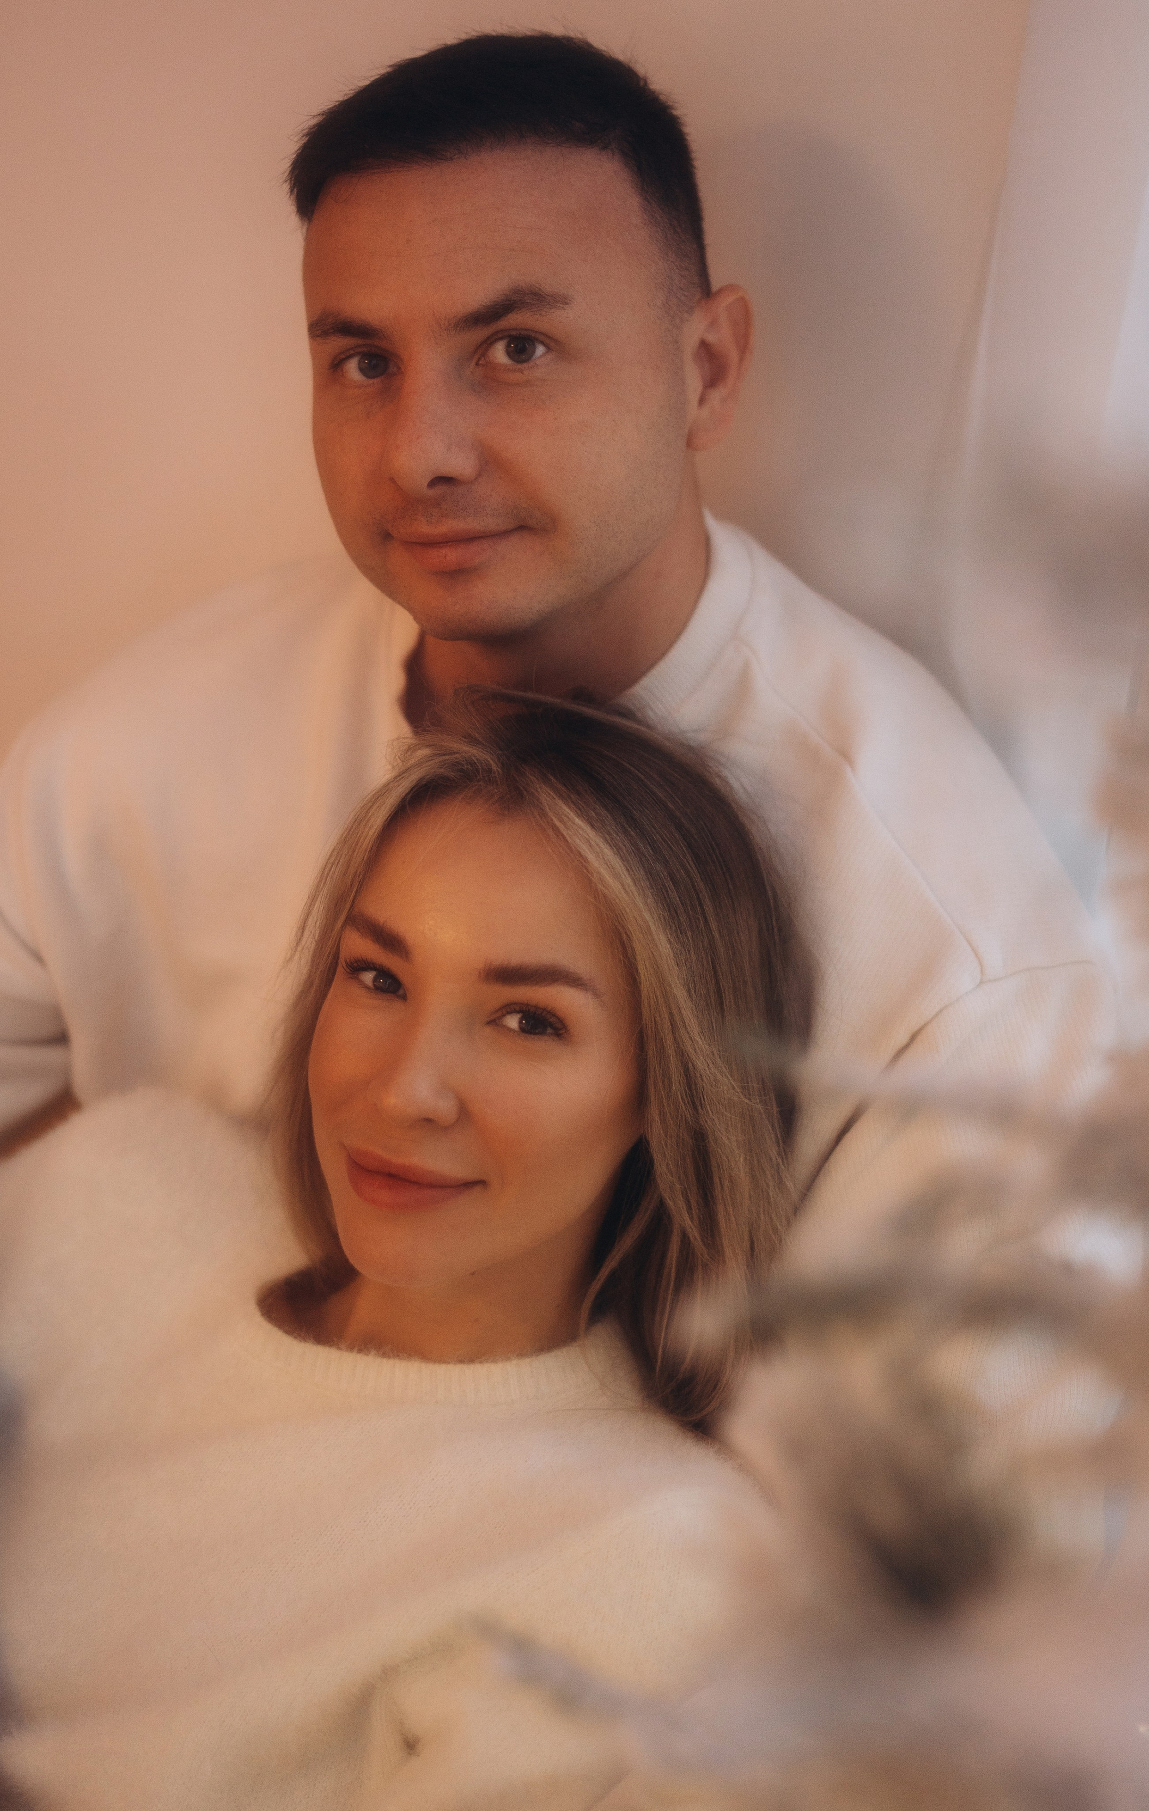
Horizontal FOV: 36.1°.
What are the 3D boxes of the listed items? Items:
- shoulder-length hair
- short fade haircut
[{"bbox_3d":[-0.014,0.066,0.735,0.205,0.280,0.210,12,-2,17],"label":"shoulder-length hair"},{"bbox_3d":[-0.024,-0.296,0.768,0.168,0.162,0.200,2,23,22],"label":"short fade haircut"}]

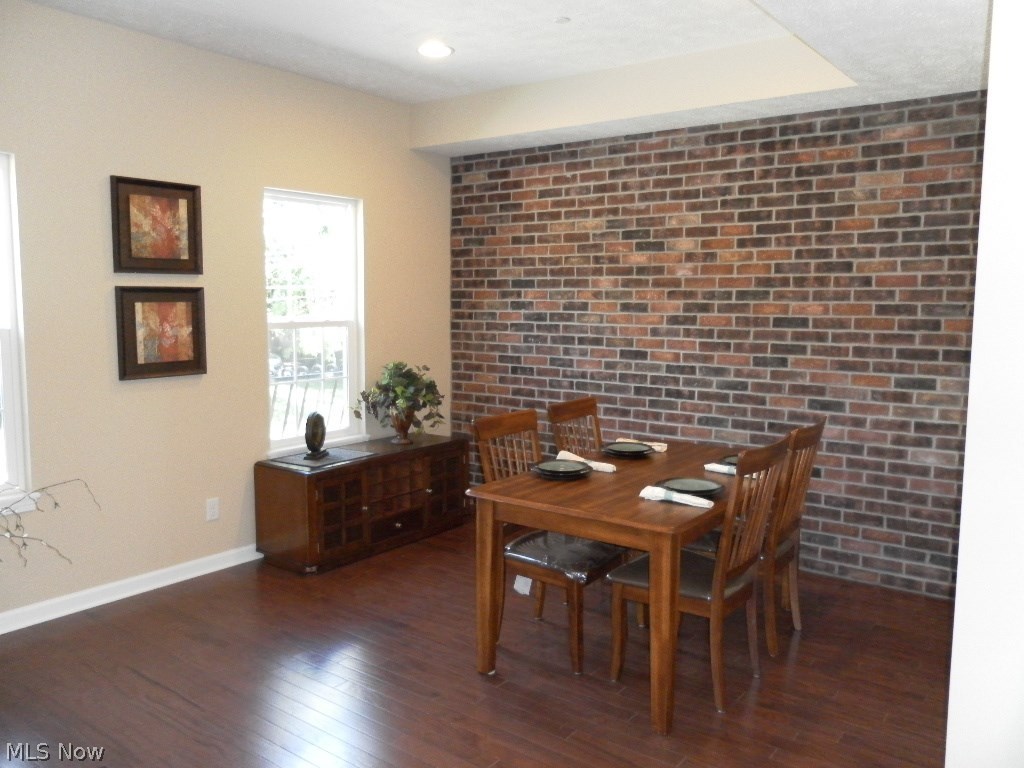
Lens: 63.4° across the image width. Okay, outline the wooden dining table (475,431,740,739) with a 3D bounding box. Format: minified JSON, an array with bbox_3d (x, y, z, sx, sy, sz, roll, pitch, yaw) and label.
[{"bbox_3d":[0.626,0.744,3.558,0.910,0.738,1.510,5,8,37],"label":"wooden dining table"}]

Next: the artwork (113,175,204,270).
[{"bbox_3d":[-1.735,-0.768,4.082,0.035,0.448,0.466,5,8,37],"label":"artwork"}]

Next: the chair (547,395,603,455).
[{"bbox_3d":[0.499,0.583,3.995,0.550,0.966,0.470,5,8,37],"label":"chair"}]

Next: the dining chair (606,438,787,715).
[{"bbox_3d":[0.703,0.670,3.174,0.545,0.966,0.470,5,8,37],"label":"dining chair"}]

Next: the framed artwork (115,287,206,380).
[{"bbox_3d":[-1.738,-0.255,4.136,0.035,0.448,0.466,5,8,37],"label":"framed artwork"}]

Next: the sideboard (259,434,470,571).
[{"bbox_3d":[-0.847,0.676,5.083,0.440,0.535,1.400,5,8,37],"label":"sideboard"}]

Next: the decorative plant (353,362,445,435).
[{"bbox_3d":[-0.703,0.135,5.196,0.480,0.520,0.530,5,8,37],"label":"decorative plant"}]

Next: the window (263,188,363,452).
[{"bbox_3d":[-1.181,-0.373,4.955,0.100,1.500,0.745,5,8,37],"label":"window"}]

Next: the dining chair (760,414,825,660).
[{"bbox_3d":[1.029,0.623,3.646,0.550,0.966,0.470,5,8,37],"label":"dining chair"}]

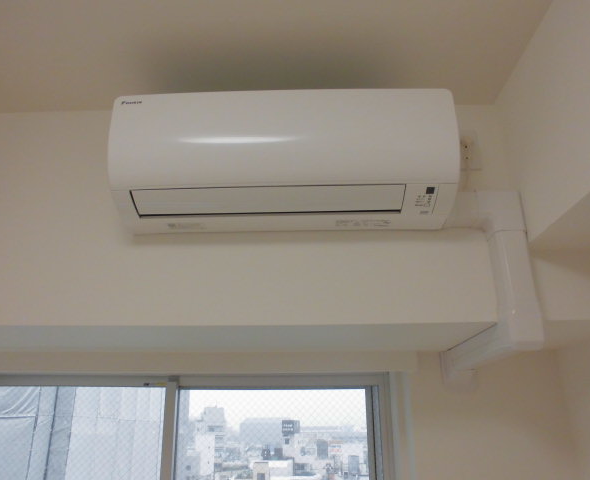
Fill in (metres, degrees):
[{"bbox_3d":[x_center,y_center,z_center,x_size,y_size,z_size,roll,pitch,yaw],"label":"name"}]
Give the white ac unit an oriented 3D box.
[{"bbox_3d":[-0.024,-0.189,1.167,0.775,0.284,0.203,-1,-22,1],"label":"white ac unit"}]

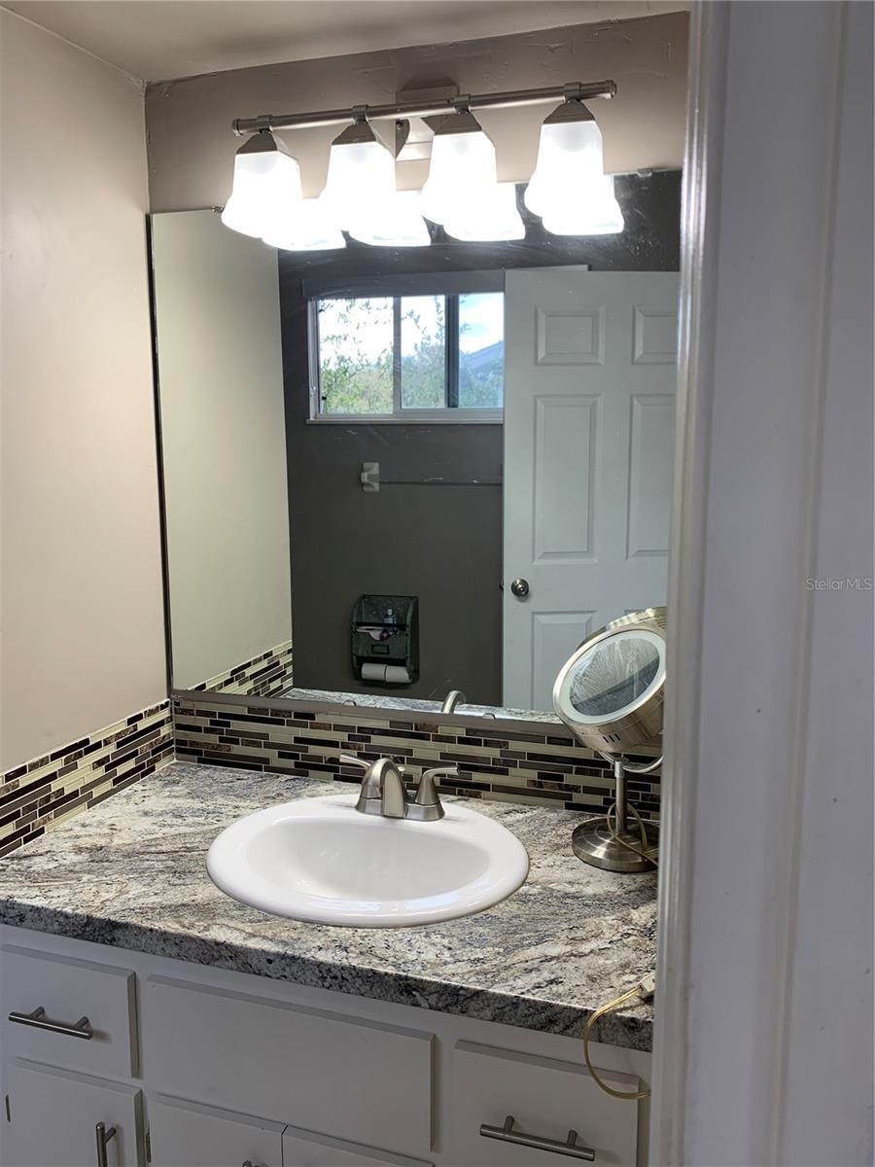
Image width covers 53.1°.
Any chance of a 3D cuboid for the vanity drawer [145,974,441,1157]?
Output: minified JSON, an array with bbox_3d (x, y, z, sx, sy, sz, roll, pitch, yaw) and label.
[{"bbox_3d":[-0.199,0.622,1.150,0.405,0.152,0.019,3,9,17],"label":"vanity drawer"}]

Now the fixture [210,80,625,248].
[{"bbox_3d":[-0.038,-0.704,1.416,0.645,0.219,0.132,3,9,17],"label":"fixture"}]

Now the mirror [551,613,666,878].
[{"bbox_3d":[0.288,0.253,1.359,0.185,0.350,0.210,-4,9,-27],"label":"mirror"}]

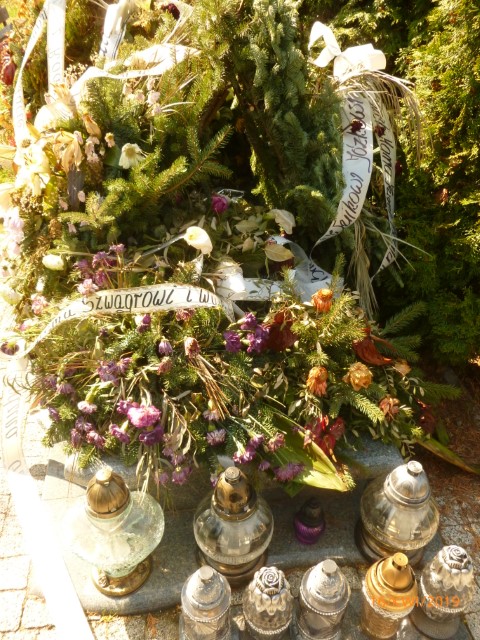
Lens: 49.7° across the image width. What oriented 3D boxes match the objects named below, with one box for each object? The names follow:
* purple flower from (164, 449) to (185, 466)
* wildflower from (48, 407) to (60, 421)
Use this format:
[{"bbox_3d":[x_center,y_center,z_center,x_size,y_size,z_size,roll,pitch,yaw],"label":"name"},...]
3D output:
[{"bbox_3d":[-0.168,0.353,1.330,0.050,0.041,0.042,0,31,0],"label":"purple flower"},{"bbox_3d":[-0.430,0.217,1.200,0.028,0.031,0.027,0,34,0],"label":"wildflower"}]

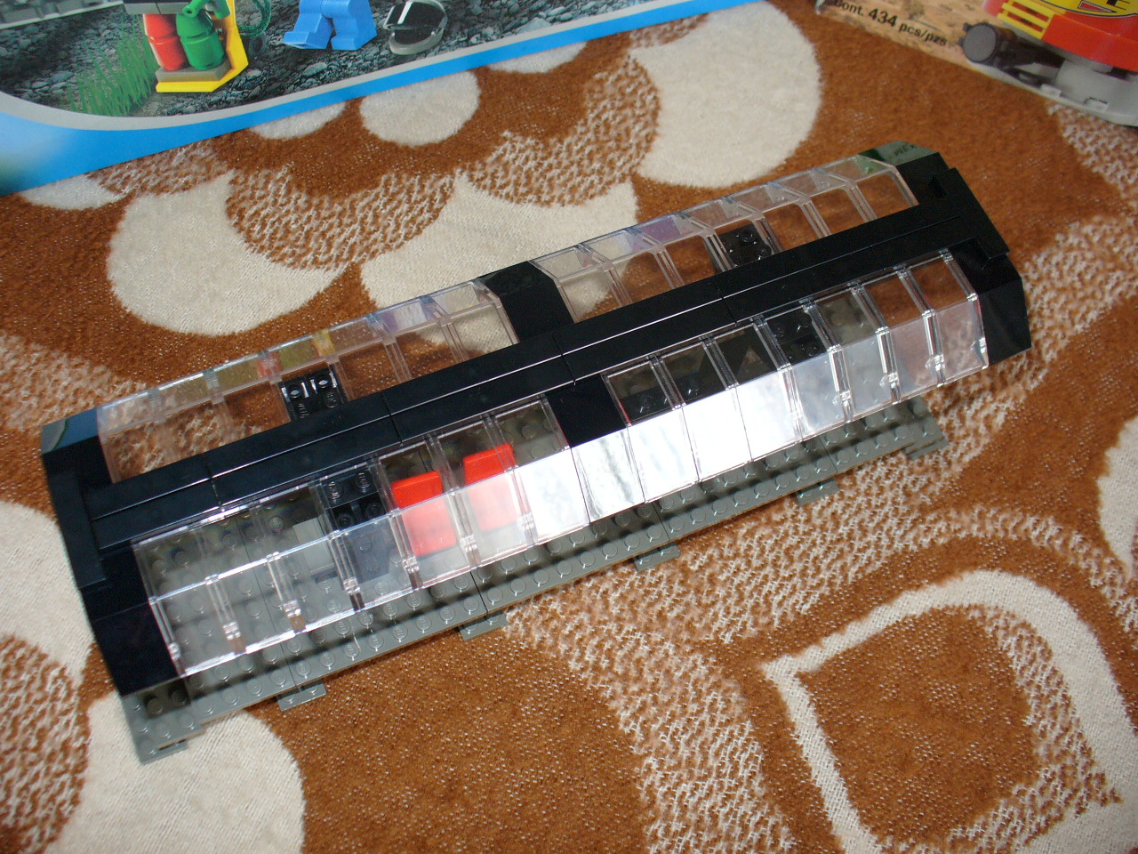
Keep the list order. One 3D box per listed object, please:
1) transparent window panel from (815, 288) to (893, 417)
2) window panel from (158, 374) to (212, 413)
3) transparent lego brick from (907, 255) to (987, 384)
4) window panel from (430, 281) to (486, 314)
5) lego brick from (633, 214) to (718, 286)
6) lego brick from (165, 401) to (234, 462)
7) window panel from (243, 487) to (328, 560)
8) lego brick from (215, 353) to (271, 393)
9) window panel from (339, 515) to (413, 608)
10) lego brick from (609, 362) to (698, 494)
[{"bbox_3d":[0.078,-0.022,0.339,0.016,0.017,0.036,-20,70,-13],"label":"transparent window panel"},{"bbox_3d":[-0.101,-0.007,0.321,0.016,0.003,0.022,-20,28,-13],"label":"window panel"},{"bbox_3d":[0.107,-0.032,0.347,0.016,0.015,0.035,-20,69,-13],"label":"transparent lego brick"},{"bbox_3d":[-0.029,-0.034,0.336,0.016,0.006,0.021,-20,28,-13],"label":"window panel"},{"bbox_3d":[0.033,-0.049,0.347,0.016,0.017,0.036,-20,70,-13],"label":"lego brick"},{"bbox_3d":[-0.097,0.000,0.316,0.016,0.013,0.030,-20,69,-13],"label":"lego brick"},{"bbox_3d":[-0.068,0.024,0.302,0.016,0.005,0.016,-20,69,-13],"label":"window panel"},{"bbox_3d":[-0.087,-0.013,0.324,0.016,0.003,0.022,-20,28,-13],"label":"lego brick"},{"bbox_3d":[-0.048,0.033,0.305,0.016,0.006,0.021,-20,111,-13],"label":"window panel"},{"bbox_3d":[0.021,0.000,0.325,0.016,0.015,0.035,-20,69,-13],"label":"lego brick"}]

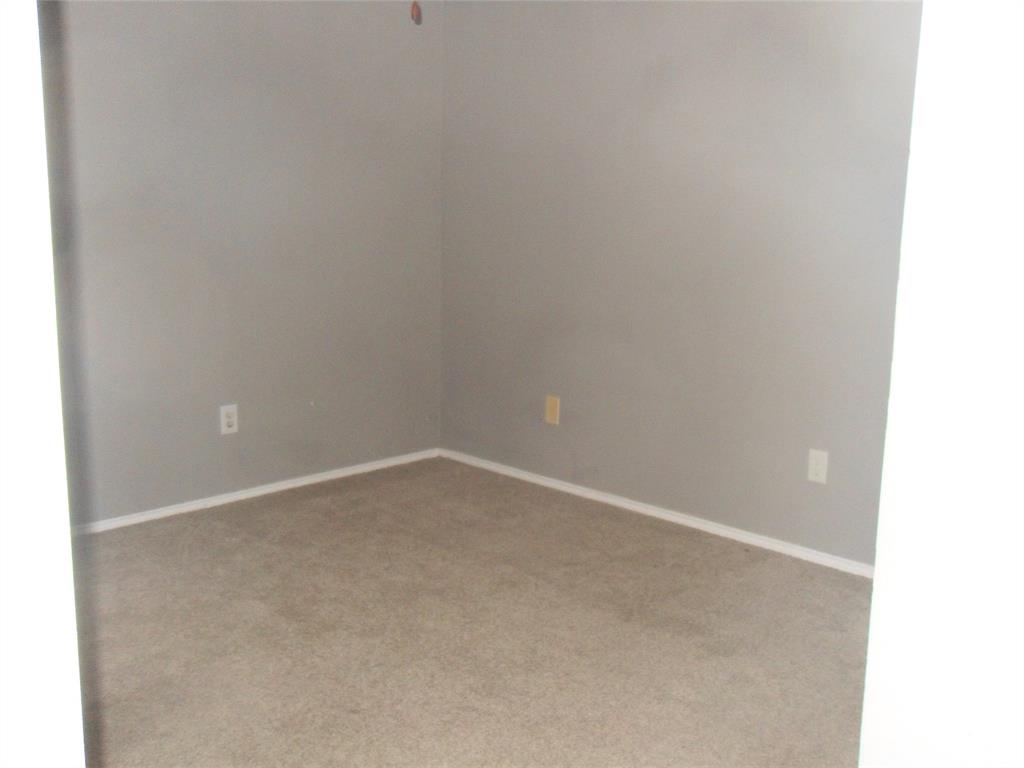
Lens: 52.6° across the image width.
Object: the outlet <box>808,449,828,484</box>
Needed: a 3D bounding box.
[{"bbox_3d":[1.048,0.281,3.547,0.071,0.115,0.008,11,15,43],"label":"outlet"}]

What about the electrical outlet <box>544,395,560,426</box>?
[{"bbox_3d":[0.171,0.110,4.387,0.071,0.115,0.008,11,15,43],"label":"electrical outlet"}]

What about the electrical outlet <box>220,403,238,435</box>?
[{"bbox_3d":[-1.117,0.139,4.088,0.008,0.115,0.071,11,15,43],"label":"electrical outlet"}]

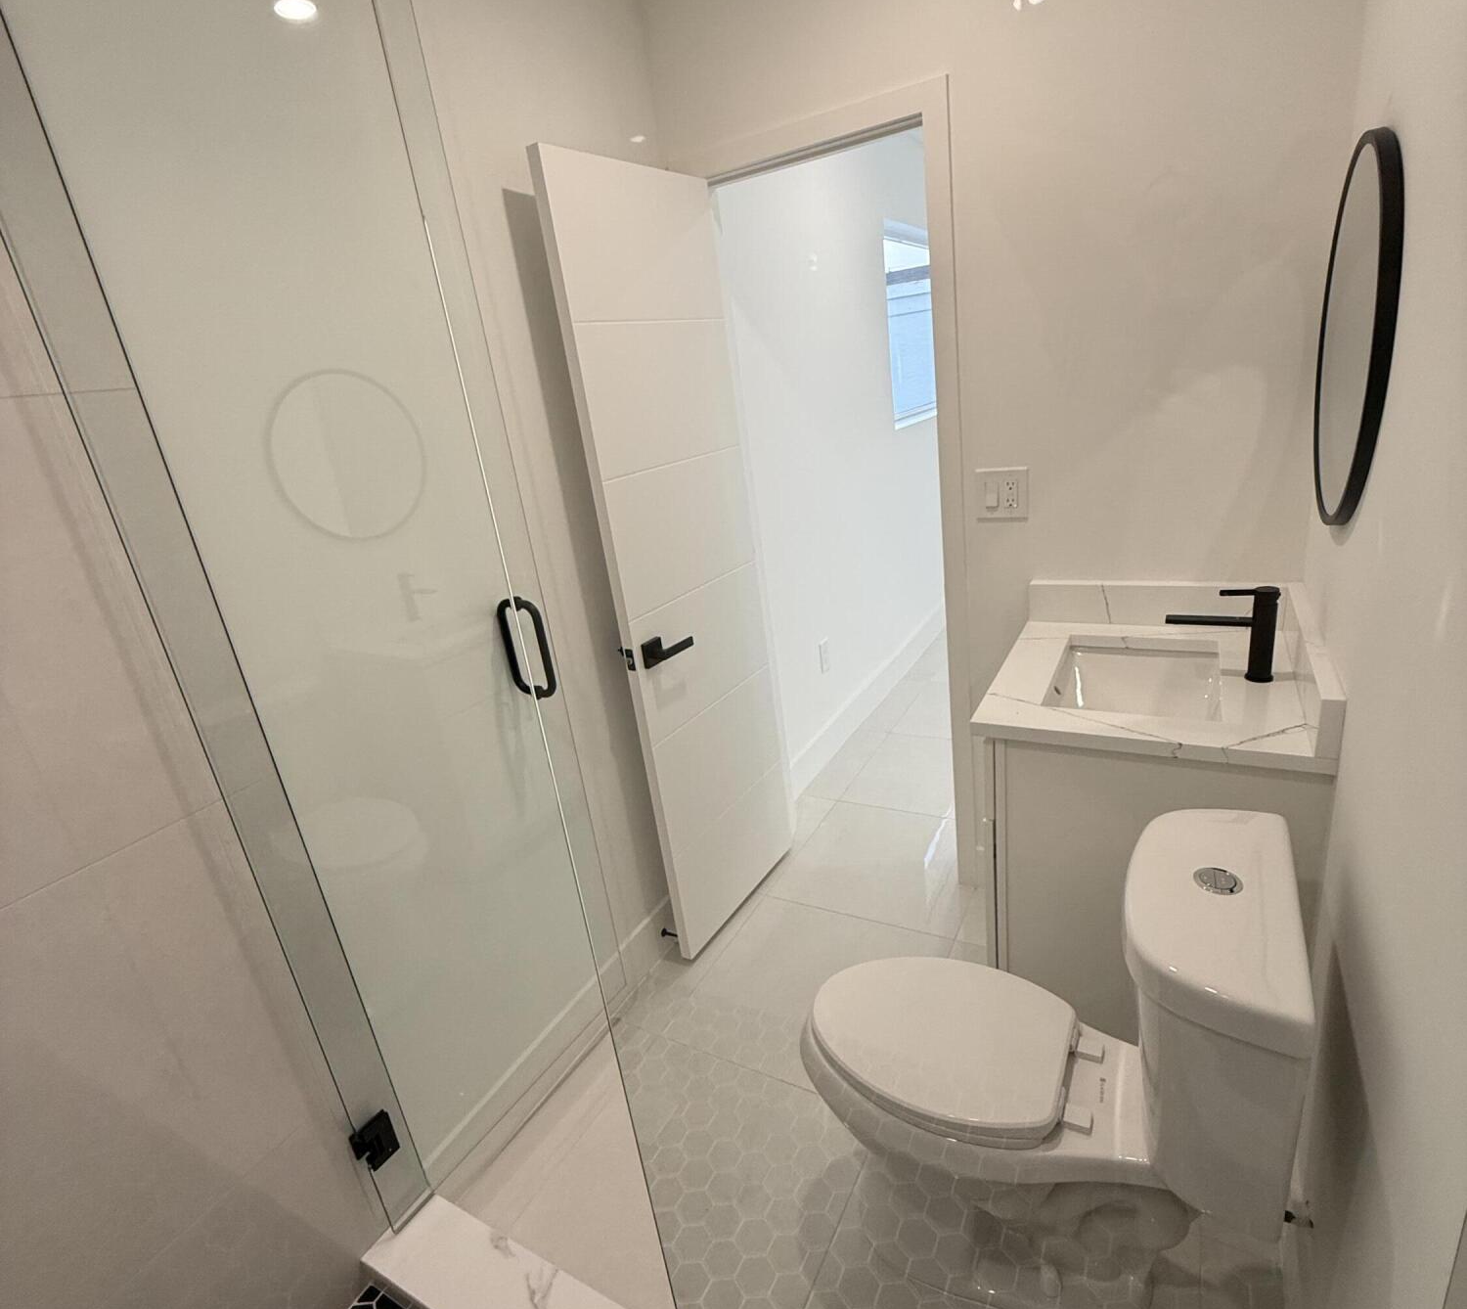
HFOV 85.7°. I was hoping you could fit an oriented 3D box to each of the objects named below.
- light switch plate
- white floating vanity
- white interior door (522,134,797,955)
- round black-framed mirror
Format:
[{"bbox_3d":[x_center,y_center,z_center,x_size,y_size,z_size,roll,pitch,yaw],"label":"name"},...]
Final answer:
[{"bbox_3d":[0.662,-0.394,1.950,0.125,0.126,0.010,4,23,30],"label":"light switch plate"},{"bbox_3d":[0.912,0.356,1.777,0.576,0.903,0.598,4,23,30],"label":"white floating vanity"},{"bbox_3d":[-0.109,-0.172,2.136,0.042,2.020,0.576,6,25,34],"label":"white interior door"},{"bbox_3d":[1.025,-0.520,1.317,0.027,0.605,0.605,4,23,30],"label":"round black-framed mirror"}]

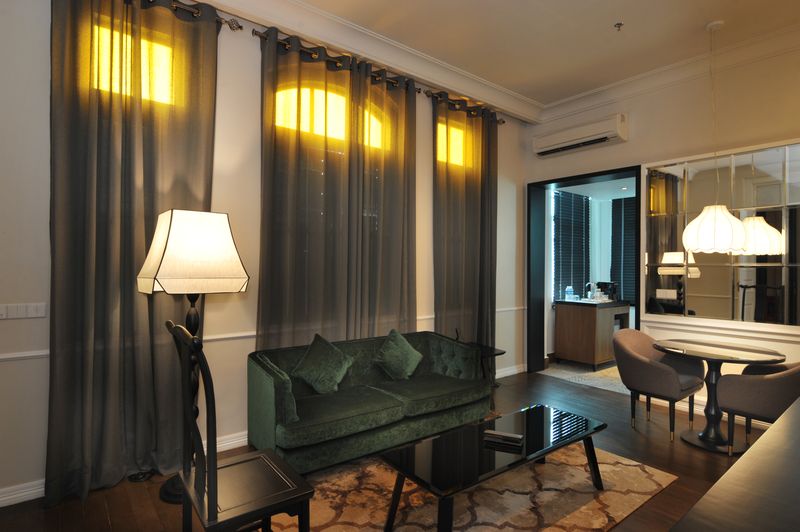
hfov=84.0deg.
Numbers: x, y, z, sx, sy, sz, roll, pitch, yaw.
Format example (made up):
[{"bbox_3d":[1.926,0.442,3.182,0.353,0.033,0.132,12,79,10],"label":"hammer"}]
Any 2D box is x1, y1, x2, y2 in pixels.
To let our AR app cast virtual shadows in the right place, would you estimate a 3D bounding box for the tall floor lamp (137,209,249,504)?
[{"bbox_3d":[-1.304,0.535,2.786,0.518,1.724,0.518,0,0,-41],"label":"tall floor lamp"}]

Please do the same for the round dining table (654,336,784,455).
[{"bbox_3d":[2.531,1.039,3.566,0.853,0.748,0.853,0,0,0],"label":"round dining table"}]

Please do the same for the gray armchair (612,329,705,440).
[{"bbox_3d":[2.200,0.995,3.881,0.582,0.838,0.602,0,0,-41],"label":"gray armchair"}]

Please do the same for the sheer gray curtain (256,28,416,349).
[{"bbox_3d":[-0.467,-0.238,4.005,1.697,3.289,0.173,0,0,-41],"label":"sheer gray curtain"}]

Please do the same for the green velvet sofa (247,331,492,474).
[{"bbox_3d":[-0.179,1.043,3.759,2.077,0.727,0.734,0,0,-41],"label":"green velvet sofa"}]

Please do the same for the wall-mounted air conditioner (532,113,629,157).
[{"bbox_3d":[2.116,-1.537,5.287,0.249,0.281,1.060,0,0,-41],"label":"wall-mounted air conditioner"}]

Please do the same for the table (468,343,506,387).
[{"bbox_3d":[0.779,1.154,4.673,0.471,0.519,0.540,0,0,-41],"label":"table"}]

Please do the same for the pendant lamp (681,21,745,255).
[{"bbox_3d":[2.562,-1.041,3.637,0.429,1.891,0.429,0,0,-41],"label":"pendant lamp"}]

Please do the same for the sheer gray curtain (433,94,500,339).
[{"bbox_3d":[0.778,-0.228,5.074,1.115,3.289,0.173,0,0,-41],"label":"sheer gray curtain"}]

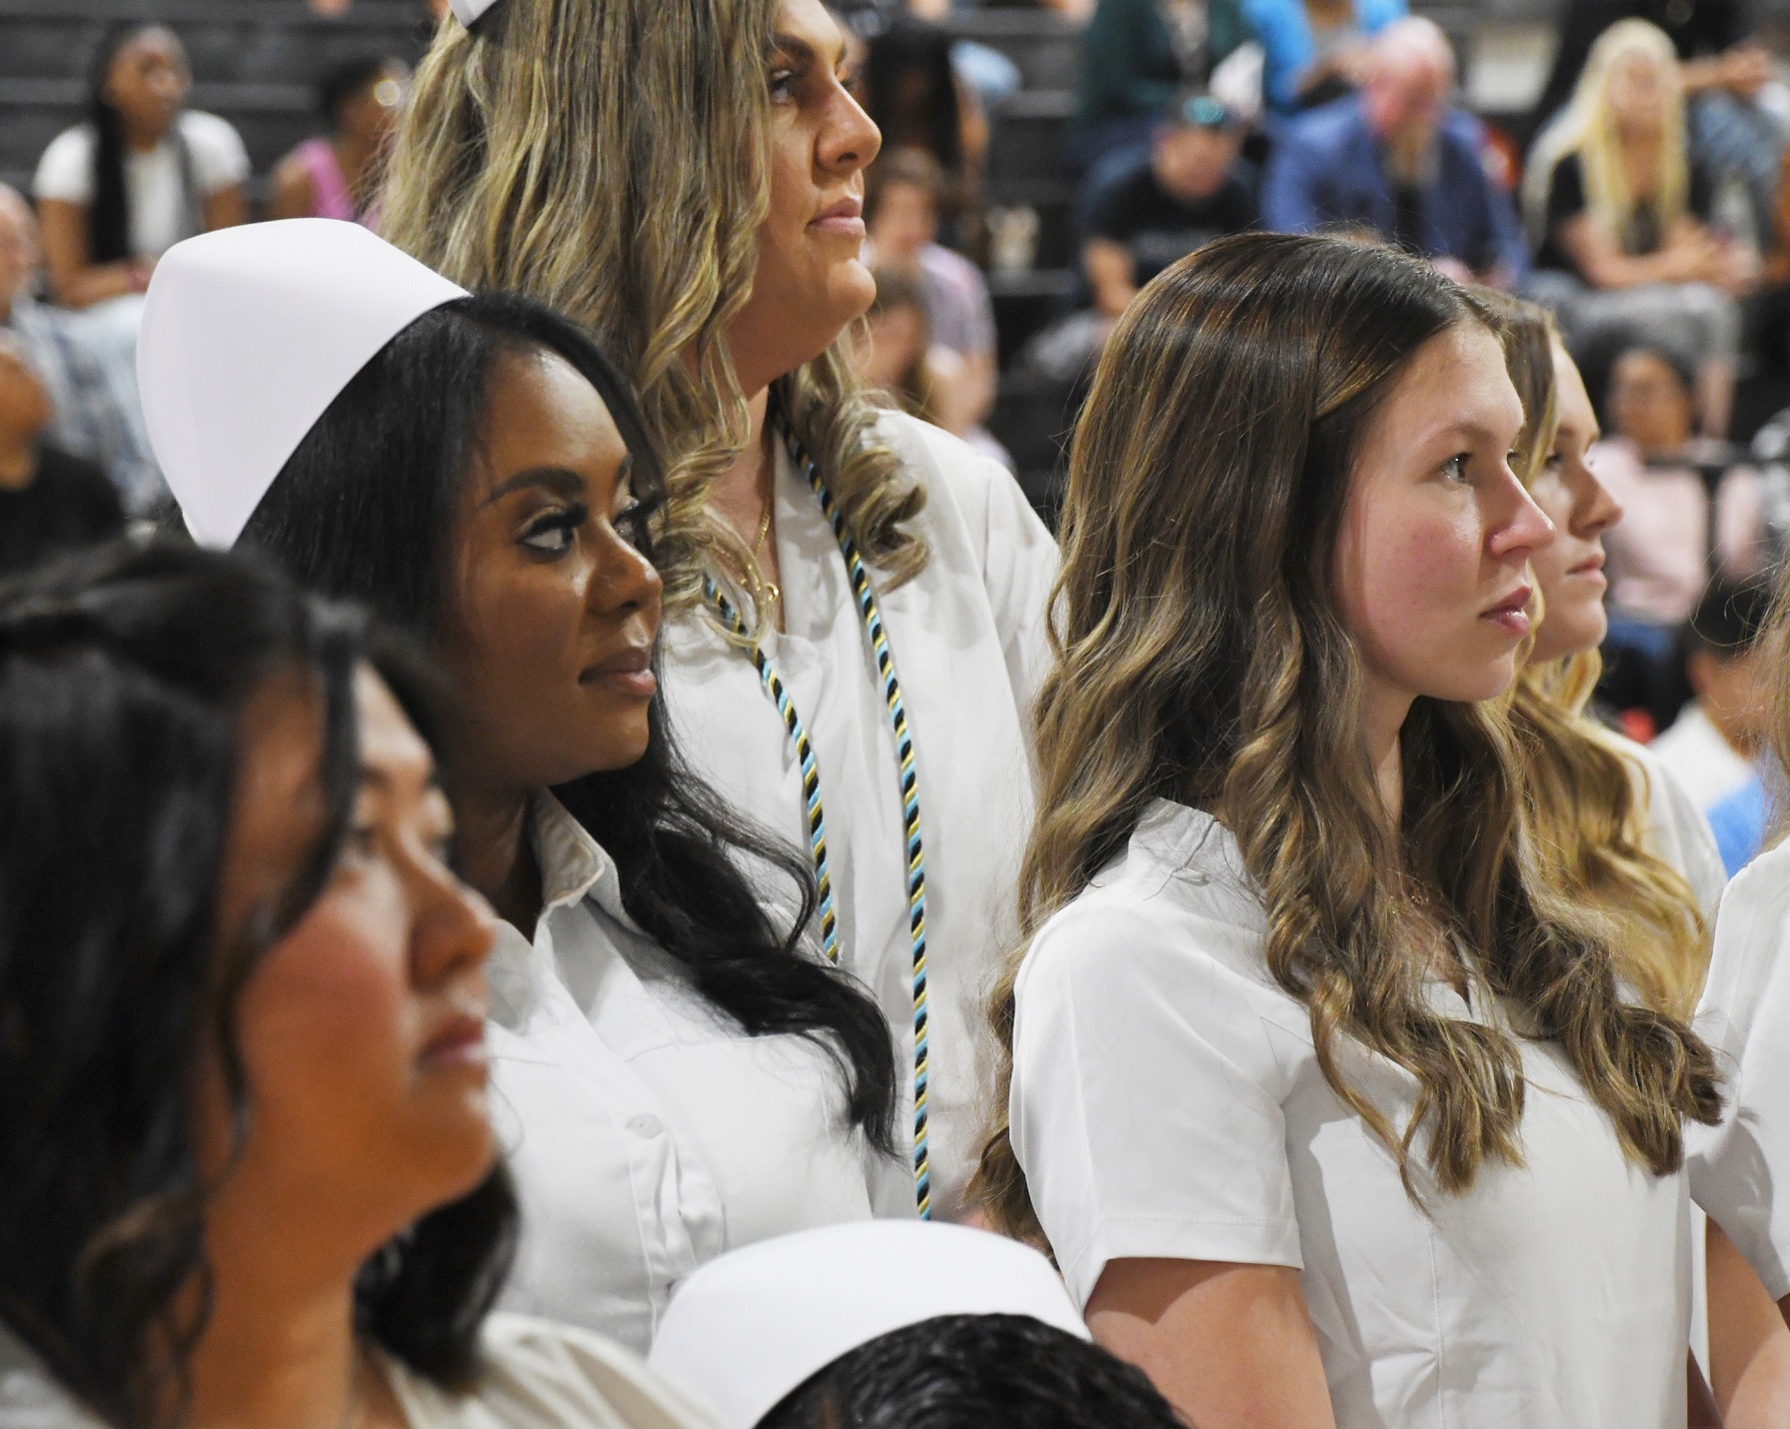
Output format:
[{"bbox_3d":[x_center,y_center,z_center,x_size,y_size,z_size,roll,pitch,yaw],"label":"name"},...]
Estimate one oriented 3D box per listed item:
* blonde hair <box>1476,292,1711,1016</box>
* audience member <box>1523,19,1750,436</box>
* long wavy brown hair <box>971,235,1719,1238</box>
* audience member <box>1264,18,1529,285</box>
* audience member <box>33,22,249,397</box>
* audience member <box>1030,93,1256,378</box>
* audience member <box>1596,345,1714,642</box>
[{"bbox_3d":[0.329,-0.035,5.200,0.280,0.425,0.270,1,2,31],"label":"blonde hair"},{"bbox_3d":[1.431,-0.799,17.200,0.500,1.080,0.720,-1,2,-20],"label":"audience member"},{"bbox_3d":[0.219,0.011,4.350,0.310,0.490,0.290,1,2,30],"label":"long wavy brown hair"},{"bbox_3d":[0.957,-0.794,17.100,0.560,1.080,0.750,0,2,-6],"label":"audience member"},{"bbox_3d":[-1.447,-0.792,17.200,0.480,1.080,0.720,0,2,-12],"label":"audience member"},{"bbox_3d":[0.524,-0.675,17.100,0.540,1.030,0.750,0,2,3],"label":"audience member"},{"bbox_3d":[1.402,-0.154,16.300,0.450,1.050,0.620,0,2,0],"label":"audience member"}]

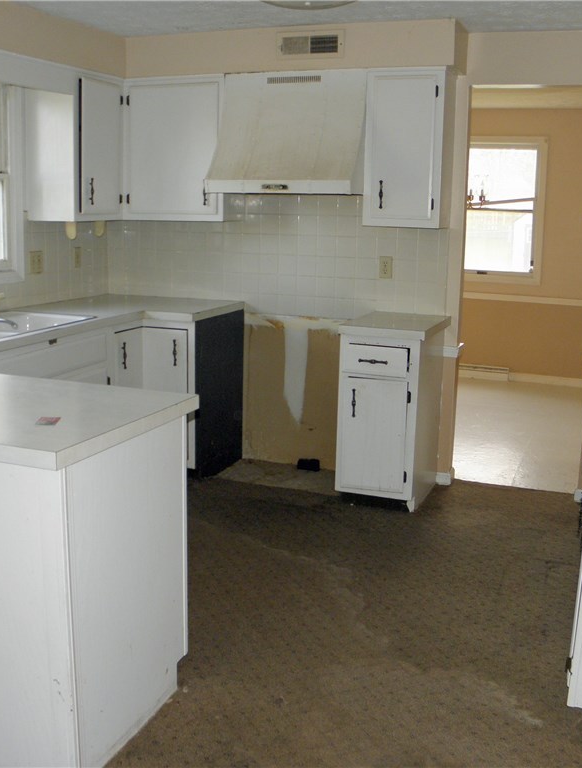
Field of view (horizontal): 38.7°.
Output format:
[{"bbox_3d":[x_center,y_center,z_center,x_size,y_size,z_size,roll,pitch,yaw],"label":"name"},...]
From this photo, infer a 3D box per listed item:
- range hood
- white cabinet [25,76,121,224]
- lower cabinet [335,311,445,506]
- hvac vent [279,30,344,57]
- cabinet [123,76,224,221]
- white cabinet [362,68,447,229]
[{"bbox_3d":[0.017,-1.282,4.269,0.779,0.603,0.572,6,13,21],"label":"range hood"},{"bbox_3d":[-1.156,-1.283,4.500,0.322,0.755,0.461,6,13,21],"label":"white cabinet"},{"bbox_3d":[0.535,0.126,4.309,0.419,0.906,0.632,6,13,21],"label":"lower cabinet"},{"bbox_3d":[0.099,-1.699,4.152,0.355,0.128,0.030,6,13,21],"label":"hvac vent"},{"bbox_3d":[-0.608,-1.302,4.657,0.663,0.755,0.314,6,13,21],"label":"cabinet"},{"bbox_3d":[0.605,-1.175,4.196,0.387,0.755,0.314,6,13,21],"label":"white cabinet"}]

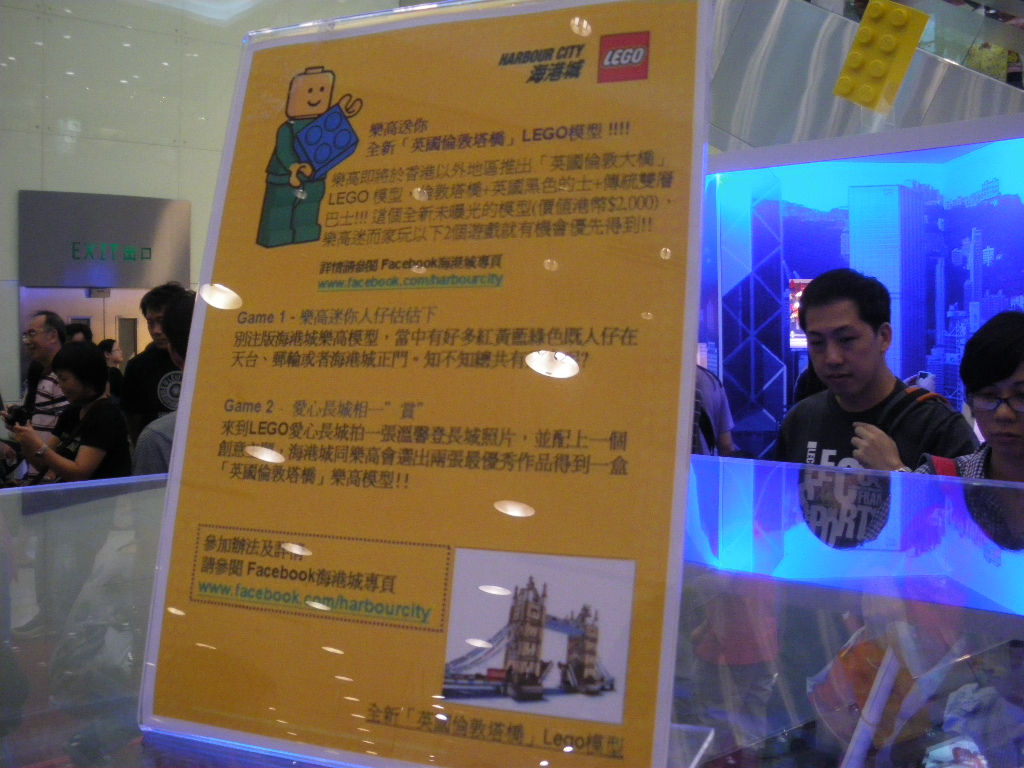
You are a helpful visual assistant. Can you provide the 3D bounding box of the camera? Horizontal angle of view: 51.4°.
[{"bbox_3d":[-1.923,0.123,4.150,0.078,0.083,0.118,-8,4,-28],"label":"camera"}]

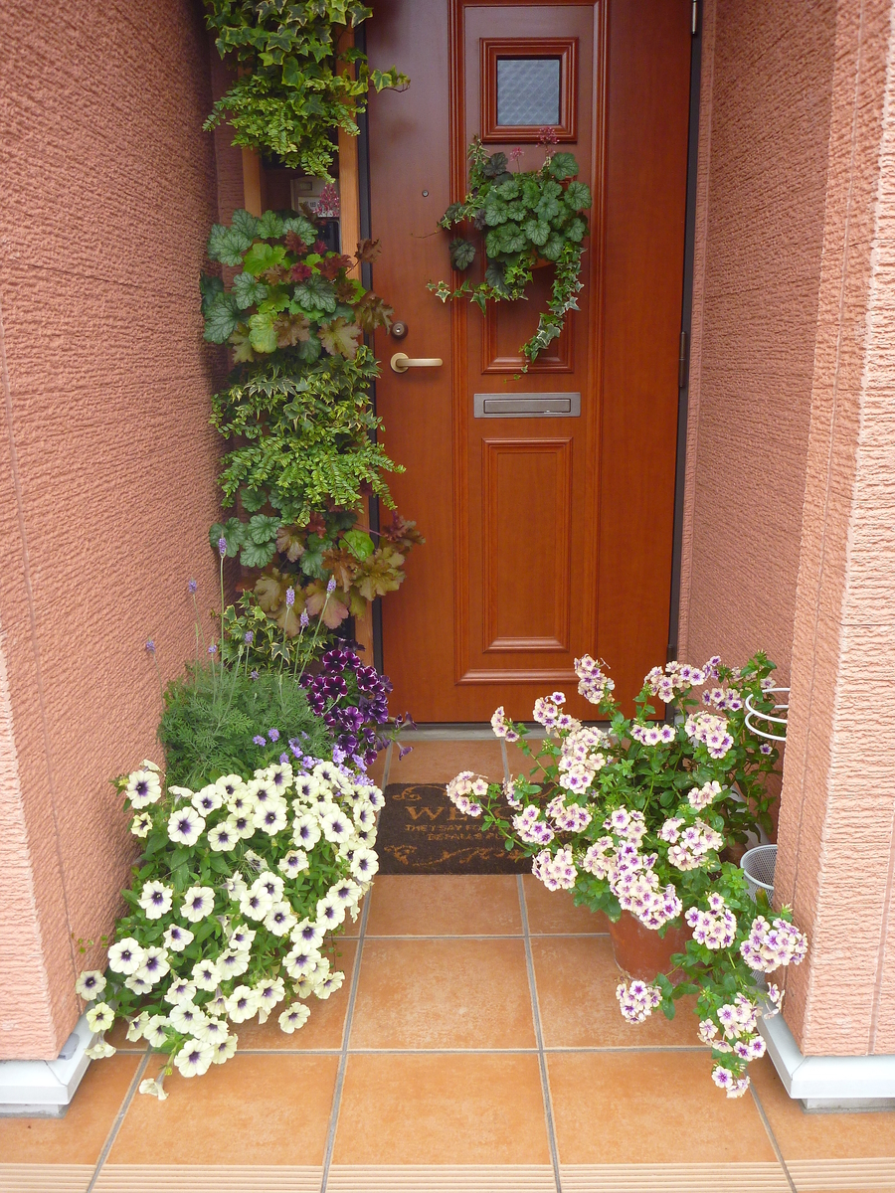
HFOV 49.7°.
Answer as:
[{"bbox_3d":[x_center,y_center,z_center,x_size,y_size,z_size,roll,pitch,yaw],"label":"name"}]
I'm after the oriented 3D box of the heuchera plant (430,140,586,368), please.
[{"bbox_3d":[0.153,-0.809,2.266,0.380,0.510,0.230,0,15,1],"label":"heuchera plant"}]

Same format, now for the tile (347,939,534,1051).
[{"bbox_3d":[-0.006,0.662,1.618,0.292,0.010,0.289,0,15,1],"label":"tile"}]

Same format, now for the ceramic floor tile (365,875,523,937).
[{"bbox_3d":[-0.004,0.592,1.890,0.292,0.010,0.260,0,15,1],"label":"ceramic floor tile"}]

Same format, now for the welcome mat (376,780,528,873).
[{"bbox_3d":[0.133,0.509,2.159,0.570,0.012,0.403,0,15,1],"label":"welcome mat"}]

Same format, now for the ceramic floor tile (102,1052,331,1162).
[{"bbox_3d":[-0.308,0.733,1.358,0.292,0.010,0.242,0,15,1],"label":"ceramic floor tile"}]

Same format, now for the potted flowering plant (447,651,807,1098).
[{"bbox_3d":[0.276,0.384,1.603,0.570,0.530,0.590,0,15,1],"label":"potted flowering plant"}]

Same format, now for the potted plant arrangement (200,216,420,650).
[{"bbox_3d":[-0.305,-0.344,2.303,0.485,1.060,0.260,0,15,1],"label":"potted plant arrangement"}]

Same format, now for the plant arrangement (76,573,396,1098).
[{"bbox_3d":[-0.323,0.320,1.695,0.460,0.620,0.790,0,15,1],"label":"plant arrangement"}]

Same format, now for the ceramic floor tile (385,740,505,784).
[{"bbox_3d":[0.000,0.439,2.480,0.292,0.010,0.282,0,15,1],"label":"ceramic floor tile"}]

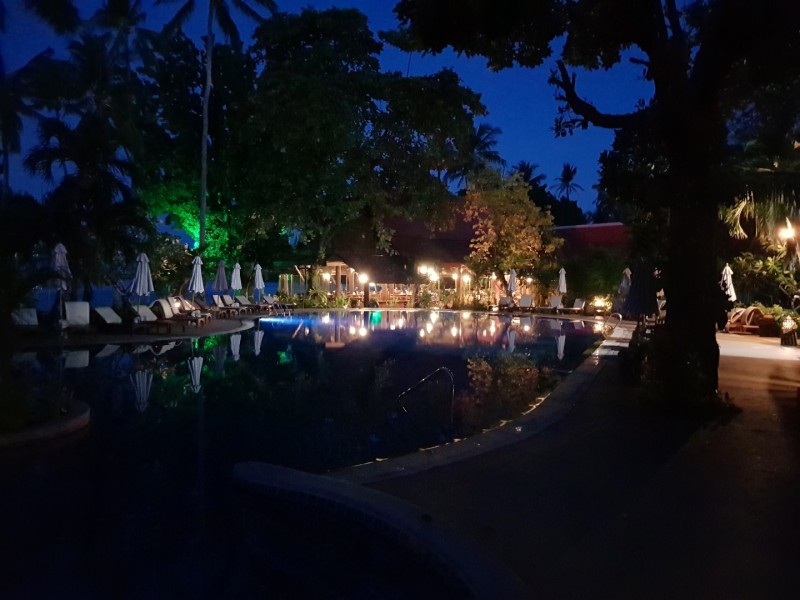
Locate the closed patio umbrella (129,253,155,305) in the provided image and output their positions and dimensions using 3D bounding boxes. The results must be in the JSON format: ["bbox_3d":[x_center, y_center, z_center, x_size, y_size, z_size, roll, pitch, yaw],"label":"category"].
[{"bbox_3d":[-8.141,-0.287,19.041,0.750,2.400,0.750,0,2,-23],"label":"closed patio umbrella"}]

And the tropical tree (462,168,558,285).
[{"bbox_3d":[7.051,-3.865,38.000,6.300,8.600,6.000,1,2,0],"label":"tropical tree"}]

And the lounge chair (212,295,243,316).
[{"bbox_3d":[-7.195,0.251,25.386,1.800,0.850,0.680,2,2,31],"label":"lounge chair"}]

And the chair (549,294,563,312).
[{"bbox_3d":[8.230,0.298,31.700,0.660,0.780,1.850,1,2,15],"label":"chair"}]

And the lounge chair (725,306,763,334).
[{"bbox_3d":[11.586,0.668,20.186,1.750,0.850,0.700,0,2,-23],"label":"lounge chair"}]

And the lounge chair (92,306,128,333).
[{"bbox_3d":[-8.746,0.544,18.388,1.800,0.700,0.680,2,2,27],"label":"lounge chair"}]

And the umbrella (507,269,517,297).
[{"bbox_3d":[6.650,-0.649,35.641,0.520,2.400,0.520,1,2,11],"label":"umbrella"}]

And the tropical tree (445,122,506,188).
[{"bbox_3d":[7.182,-8.888,58.280,6.400,16.500,6.400,1,2,7],"label":"tropical tree"}]

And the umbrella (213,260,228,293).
[{"bbox_3d":[-8.112,-0.582,27.200,0.620,2.350,0.620,1,2,0],"label":"umbrella"}]

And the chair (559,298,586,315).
[{"bbox_3d":[9.095,0.338,31.500,0.660,0.750,1.850,2,2,35],"label":"chair"}]

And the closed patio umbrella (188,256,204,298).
[{"bbox_3d":[-7.463,-0.391,22.070,0.580,2.350,0.580,1,2,0],"label":"closed patio umbrella"}]

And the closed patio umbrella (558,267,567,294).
[{"bbox_3d":[8.870,-0.542,32.800,0.500,2.350,0.500,1,2,0],"label":"closed patio umbrella"}]

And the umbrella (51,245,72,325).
[{"bbox_3d":[-9.310,-0.366,16.541,0.650,2.400,0.650,0,2,-29],"label":"umbrella"}]

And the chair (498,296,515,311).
[{"bbox_3d":[6.084,0.153,34.287,0.700,0.780,1.750,1,2,16],"label":"chair"}]

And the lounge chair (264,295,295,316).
[{"bbox_3d":[-6.036,0.174,30.100,0.660,0.750,1.850,-1,3,-45],"label":"lounge chair"}]

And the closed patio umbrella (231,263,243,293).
[{"bbox_3d":[-8.392,-0.718,30.900,0.570,2.350,0.570,1,2,0],"label":"closed patio umbrella"}]

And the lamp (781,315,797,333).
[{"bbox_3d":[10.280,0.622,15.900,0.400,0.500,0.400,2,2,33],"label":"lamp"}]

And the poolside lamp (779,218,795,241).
[{"bbox_3d":[10.176,-1.854,15.800,0.380,0.550,0.380,2,2,33],"label":"poolside lamp"}]

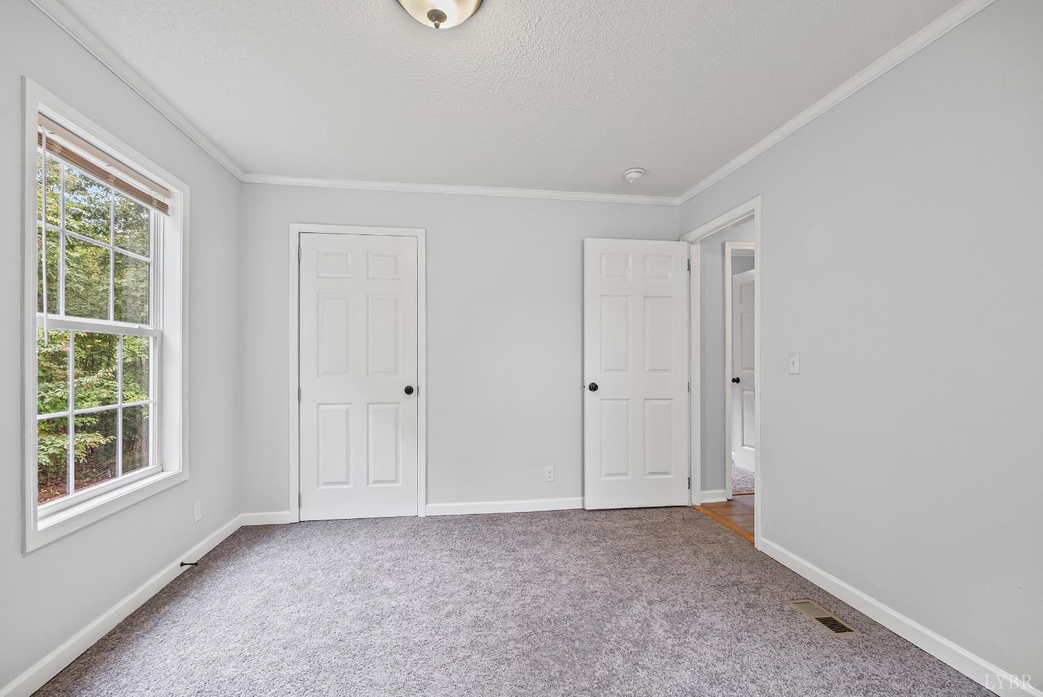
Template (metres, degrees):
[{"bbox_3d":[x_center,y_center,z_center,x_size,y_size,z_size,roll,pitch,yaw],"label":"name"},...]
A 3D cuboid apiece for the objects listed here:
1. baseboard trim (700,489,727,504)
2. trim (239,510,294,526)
[{"bbox_3d":[1.541,1.195,3.755,0.252,0.099,0.020,0,-1,-9],"label":"baseboard trim"},{"bbox_3d":[-1.774,1.179,3.217,0.335,0.089,0.020,0,-1,-9],"label":"trim"}]

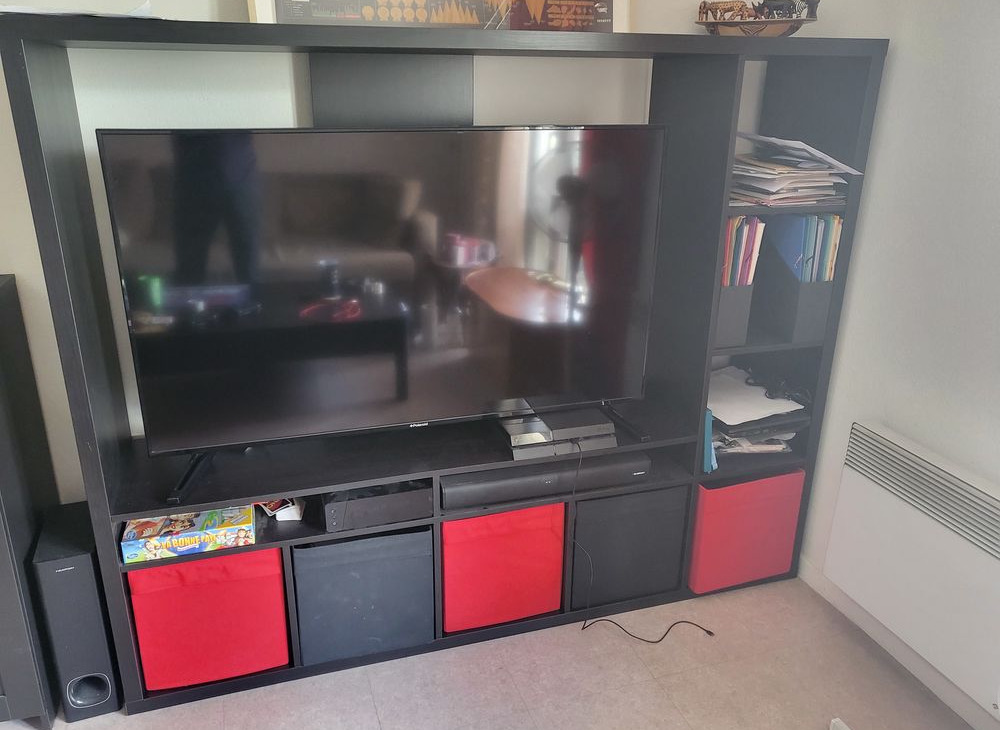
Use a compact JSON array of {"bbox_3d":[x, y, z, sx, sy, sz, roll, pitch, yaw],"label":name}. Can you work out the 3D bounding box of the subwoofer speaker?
[{"bbox_3d":[-0.967,0.570,1.771,0.115,0.425,0.245,-6,21,-16],"label":"subwoofer speaker"}]

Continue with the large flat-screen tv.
[{"bbox_3d":[-0.206,-0.195,1.788,1.243,0.710,0.070,-6,21,-16],"label":"large flat-screen tv"}]

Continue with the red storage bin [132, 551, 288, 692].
[{"bbox_3d":[-0.716,0.530,1.909,0.328,0.330,0.375,-6,21,-16],"label":"red storage bin"}]

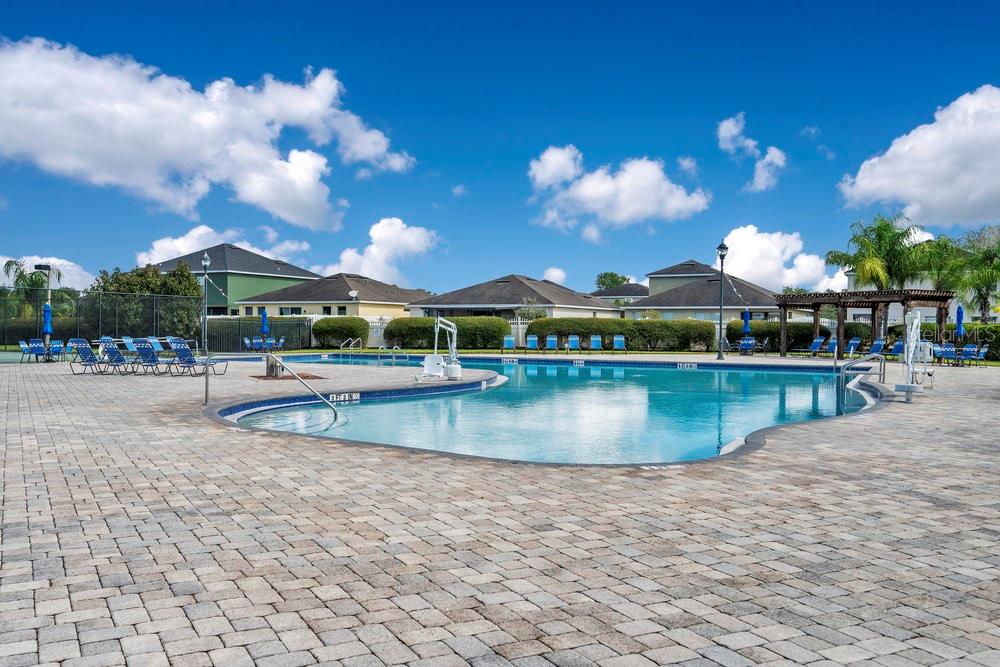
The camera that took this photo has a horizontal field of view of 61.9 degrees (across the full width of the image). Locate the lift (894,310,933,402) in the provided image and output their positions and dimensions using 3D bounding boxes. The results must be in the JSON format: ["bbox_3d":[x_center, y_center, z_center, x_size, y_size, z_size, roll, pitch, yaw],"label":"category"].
[{"bbox_3d":[7.590,0.414,15.303,0.650,1.630,1.250,0,0,23],"label":"lift"}]

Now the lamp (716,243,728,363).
[{"bbox_3d":[8.945,-1.326,33.665,0.450,4.820,0.450,0,0,0],"label":"lamp"}]

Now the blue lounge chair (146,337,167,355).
[{"bbox_3d":[-14.357,0.555,35.575,1.750,0.940,0.640,1,1,35],"label":"blue lounge chair"}]

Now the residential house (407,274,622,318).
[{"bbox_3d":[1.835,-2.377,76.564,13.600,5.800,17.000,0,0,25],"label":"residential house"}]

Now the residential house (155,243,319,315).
[{"bbox_3d":[-25.183,-3.963,77.469,12.000,9.000,12.000,1,1,27],"label":"residential house"}]

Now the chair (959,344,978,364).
[{"bbox_3d":[16.897,0.768,30.005,0.580,0.820,0.620,0,0,-20],"label":"chair"}]

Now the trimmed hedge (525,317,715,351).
[{"bbox_3d":[7.241,0.059,50.501,11.300,1.900,1.800,0,0,4],"label":"trimmed hedge"}]

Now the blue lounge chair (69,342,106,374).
[{"bbox_3d":[-10.719,0.610,22.525,0.640,0.930,1.850,0,0,13],"label":"blue lounge chair"}]

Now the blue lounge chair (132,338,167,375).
[{"bbox_3d":[-8.963,0.621,22.238,0.640,0.930,1.850,0,0,13],"label":"blue lounge chair"}]

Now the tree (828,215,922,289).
[{"bbox_3d":[16.609,-2.005,37.184,4.000,6.200,4.000,0,0,0],"label":"tree"}]

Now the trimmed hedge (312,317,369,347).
[{"bbox_3d":[-8.752,-0.002,46.002,3.050,1.780,1.700,0,0,10],"label":"trimmed hedge"}]

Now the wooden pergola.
[{"bbox_3d":[15.178,-0.258,35.394,3.000,2.720,6.500,0,1,-30],"label":"wooden pergola"}]

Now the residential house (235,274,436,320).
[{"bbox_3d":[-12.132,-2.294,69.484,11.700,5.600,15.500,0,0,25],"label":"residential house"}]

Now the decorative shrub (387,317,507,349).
[{"bbox_3d":[-3.244,-0.019,51.501,7.500,1.950,1.800,0,0,4],"label":"decorative shrub"}]

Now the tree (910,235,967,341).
[{"bbox_3d":[21.581,-1.869,40.989,2.900,6.000,2.900,0,0,0],"label":"tree"}]

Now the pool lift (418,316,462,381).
[{"bbox_3d":[-1.422,0.375,19.903,0.650,1.570,1.150,0,0,30],"label":"pool lift"}]

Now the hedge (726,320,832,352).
[{"bbox_3d":[16.634,0.156,49.601,6.100,1.800,1.800,0,0,4],"label":"hedge"}]

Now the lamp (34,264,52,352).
[{"bbox_3d":[-22.727,-1.267,41.494,0.800,4.400,0.400,0,0,0],"label":"lamp"}]

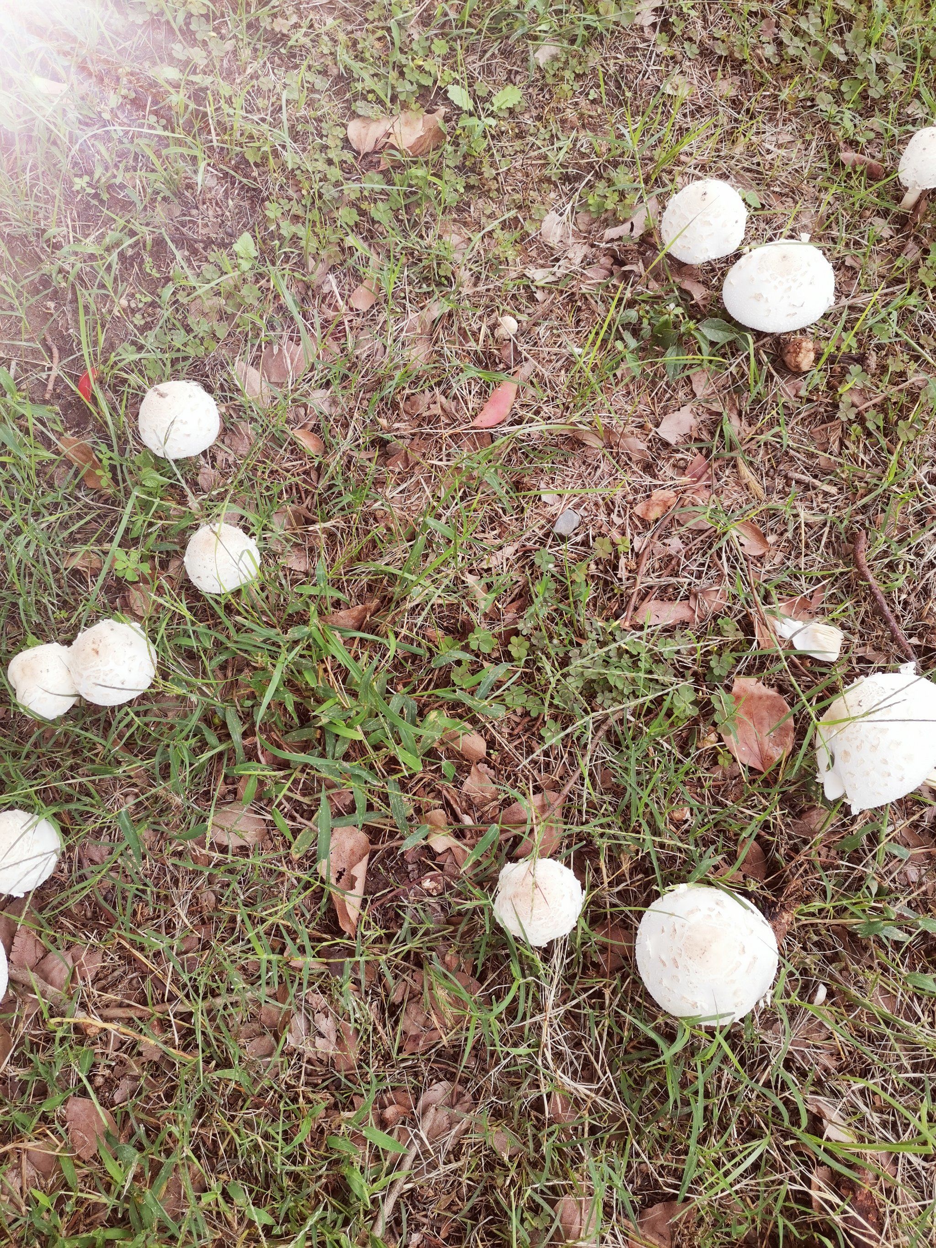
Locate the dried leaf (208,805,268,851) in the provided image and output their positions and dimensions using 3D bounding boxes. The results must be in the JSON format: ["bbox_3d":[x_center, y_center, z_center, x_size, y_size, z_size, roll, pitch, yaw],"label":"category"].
[{"bbox_3d":[-0.199,0.173,0.809,0.045,0.014,0.042,-23,63,-9],"label":"dried leaf"}]

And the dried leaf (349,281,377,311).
[{"bbox_3d":[-0.109,-0.353,1.009,0.029,0.009,0.036,34,67,16],"label":"dried leaf"}]

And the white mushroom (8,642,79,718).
[{"bbox_3d":[-0.398,0.055,0.881,0.070,0.078,0.070,0,65,0],"label":"white mushroom"}]

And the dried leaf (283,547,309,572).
[{"bbox_3d":[-0.182,-0.068,0.999,0.028,0.010,0.030,0,61,0],"label":"dried leaf"}]

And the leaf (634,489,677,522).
[{"bbox_3d":[0.197,-0.124,0.976,0.027,0.012,0.050,39,74,19],"label":"leaf"}]

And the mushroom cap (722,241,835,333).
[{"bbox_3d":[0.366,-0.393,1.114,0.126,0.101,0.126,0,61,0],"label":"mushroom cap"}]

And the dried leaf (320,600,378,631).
[{"bbox_3d":[-0.122,-0.009,0.961,0.060,0.020,0.026,-16,62,-9],"label":"dried leaf"}]

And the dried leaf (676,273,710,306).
[{"bbox_3d":[0.248,-0.361,1.012,0.026,0.011,0.045,-23,64,-12],"label":"dried leaf"}]

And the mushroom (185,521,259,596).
[{"bbox_3d":[-0.243,-0.062,0.932,0.075,0.085,0.075,0,65,0],"label":"mushroom"}]

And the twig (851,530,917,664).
[{"bbox_3d":[0.419,-0.029,0.955,0.022,0.016,0.154,-9,65,-4],"label":"twig"}]

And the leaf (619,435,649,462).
[{"bbox_3d":[0.173,-0.185,0.977,0.017,0.010,0.043,-35,66,-14],"label":"leaf"}]

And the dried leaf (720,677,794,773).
[{"bbox_3d":[0.255,0.089,0.825,0.057,0.018,0.085,15,64,11],"label":"dried leaf"}]

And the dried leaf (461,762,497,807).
[{"bbox_3d":[0.011,0.150,0.872,0.034,0.014,0.029,36,70,15],"label":"dried leaf"}]

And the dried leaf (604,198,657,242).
[{"bbox_3d":[0.206,-0.483,1.131,0.099,0.018,0.034,-41,67,-17],"label":"dried leaf"}]

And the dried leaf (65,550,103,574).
[{"bbox_3d":[-0.346,-0.057,0.852,0.033,0.009,0.022,14,63,7],"label":"dried leaf"}]

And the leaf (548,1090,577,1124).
[{"bbox_3d":[0.074,0.389,0.755,0.018,0.008,0.026,-20,66,-5],"label":"leaf"}]

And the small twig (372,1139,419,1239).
[{"bbox_3d":[-0.056,0.434,0.721,0.012,0.010,0.070,22,63,12],"label":"small twig"}]

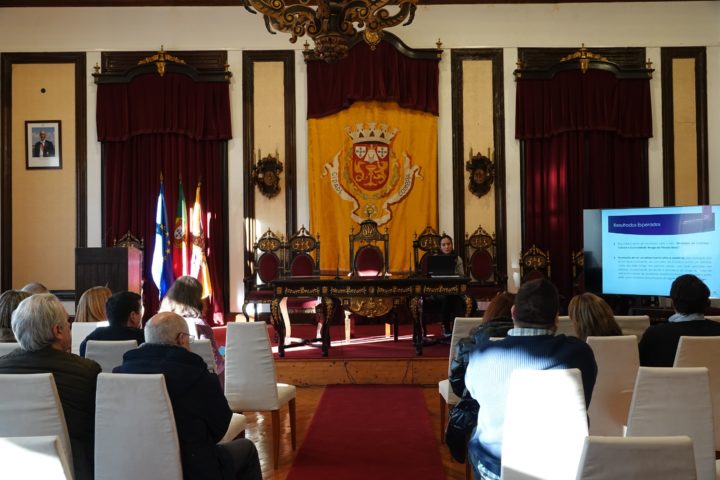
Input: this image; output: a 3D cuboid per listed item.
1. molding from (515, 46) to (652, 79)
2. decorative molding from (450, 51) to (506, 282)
[{"bbox_3d":[3.442,-2.726,11.129,2.143,0.509,0.270,-1,-1,-1],"label":"molding"},{"bbox_3d":[1.849,-1.056,11.197,0.820,3.866,0.090,-1,-1,-1],"label":"decorative molding"}]

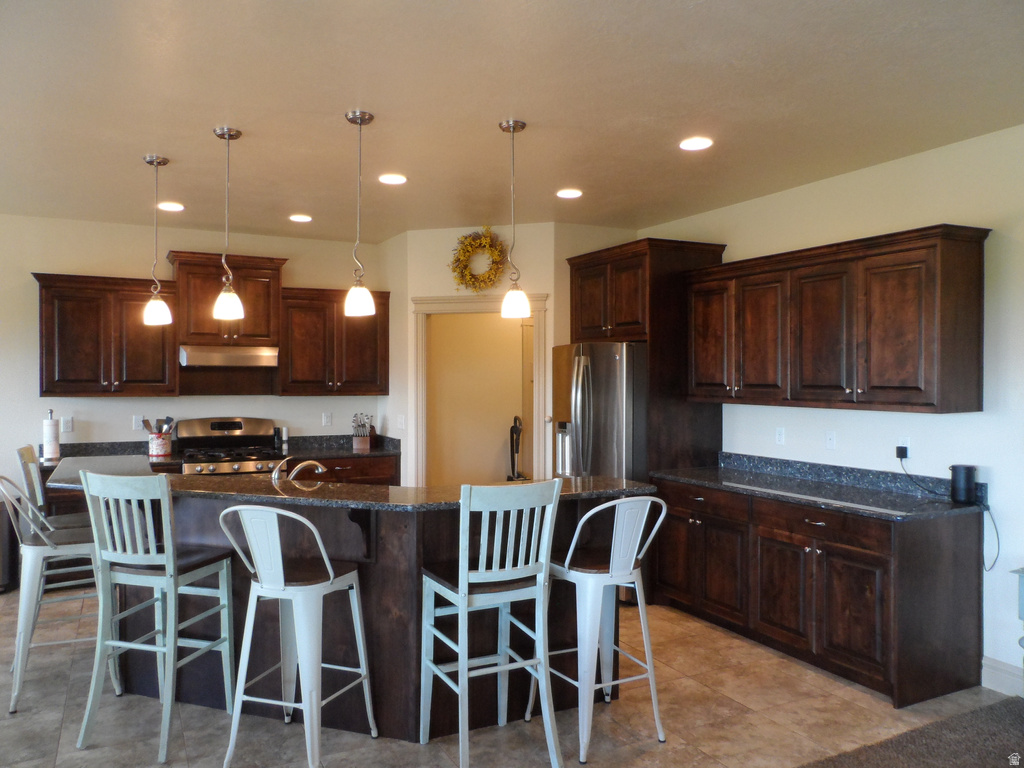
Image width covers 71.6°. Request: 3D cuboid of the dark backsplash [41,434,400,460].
[{"bbox_3d":[-2.305,0.528,5.828,2.730,0.116,0.605,0,1,-25],"label":"dark backsplash"}]

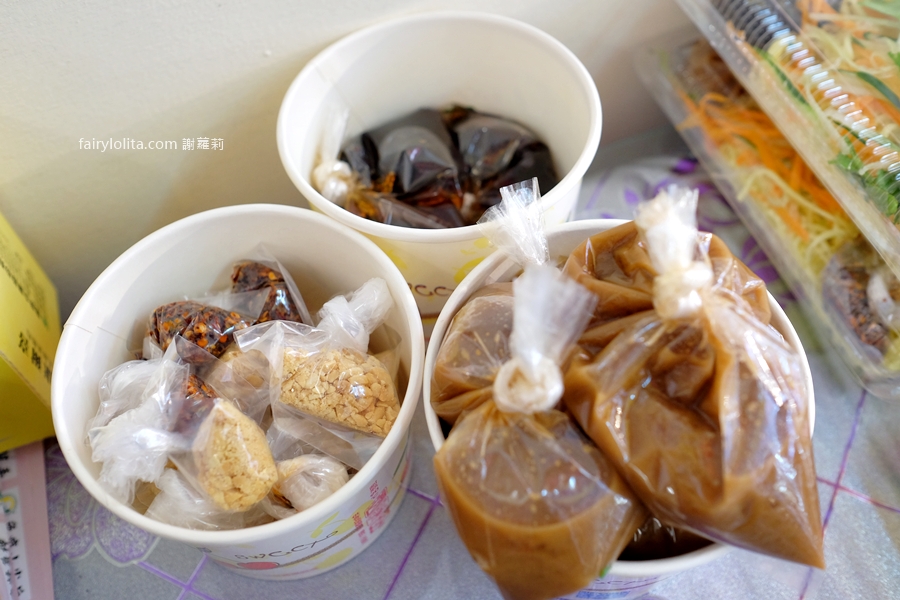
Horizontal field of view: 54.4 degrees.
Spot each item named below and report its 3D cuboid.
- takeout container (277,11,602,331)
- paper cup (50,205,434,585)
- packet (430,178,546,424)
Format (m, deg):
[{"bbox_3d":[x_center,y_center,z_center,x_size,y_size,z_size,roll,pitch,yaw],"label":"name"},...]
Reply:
[{"bbox_3d":[-0.002,-0.054,0.424,0.138,0.098,0.138,-1,58,2],"label":"takeout container"},{"bbox_3d":[-0.076,0.047,0.365,0.138,0.098,0.138,-1,58,2],"label":"paper cup"},{"bbox_3d":[0.018,0.013,0.325,0.062,0.092,0.050,-2,38,-4],"label":"packet"}]

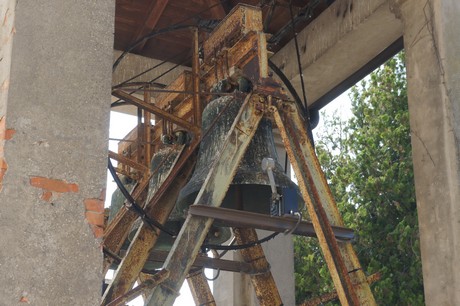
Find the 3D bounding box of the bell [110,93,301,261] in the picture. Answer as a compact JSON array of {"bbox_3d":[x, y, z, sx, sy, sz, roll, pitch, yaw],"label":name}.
[{"bbox_3d":[0.060,-0.030,6.750,0.830,0.820,0.830,12,-27,-25],"label":"bell"}]

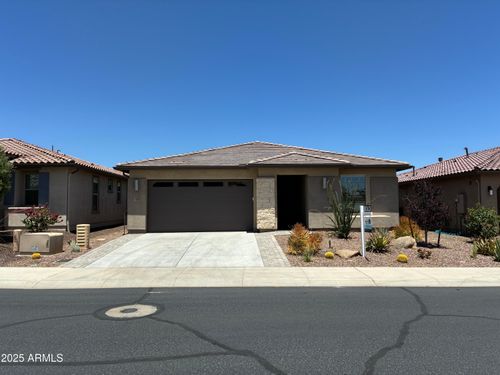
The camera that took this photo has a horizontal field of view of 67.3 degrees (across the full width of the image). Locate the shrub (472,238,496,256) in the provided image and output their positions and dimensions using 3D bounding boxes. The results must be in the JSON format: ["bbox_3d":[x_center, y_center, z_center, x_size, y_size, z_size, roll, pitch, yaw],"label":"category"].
[{"bbox_3d":[7.636,1.951,12.250,0.720,0.560,0.700,0,-3,-1],"label":"shrub"}]

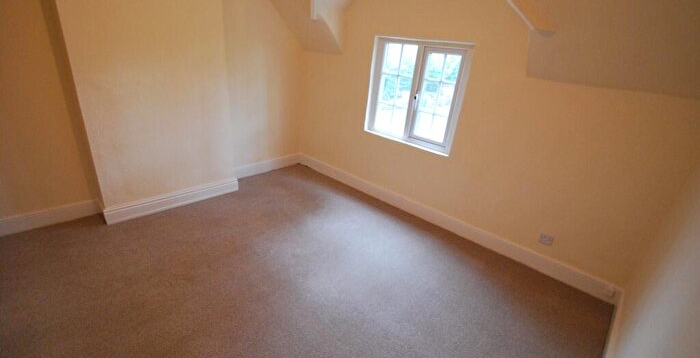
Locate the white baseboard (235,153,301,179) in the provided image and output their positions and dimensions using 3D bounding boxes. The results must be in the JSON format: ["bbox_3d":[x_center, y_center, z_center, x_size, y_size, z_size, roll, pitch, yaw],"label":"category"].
[{"bbox_3d":[-1.098,-0.184,3.987,0.025,0.147,1.070,24,29,38],"label":"white baseboard"}]

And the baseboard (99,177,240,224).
[{"bbox_3d":[-1.696,0.192,2.930,0.030,0.150,1.200,24,29,38],"label":"baseboard"}]

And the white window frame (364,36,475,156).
[{"bbox_3d":[0.618,-0.845,2.905,1.060,0.980,0.080,24,29,38],"label":"white window frame"}]

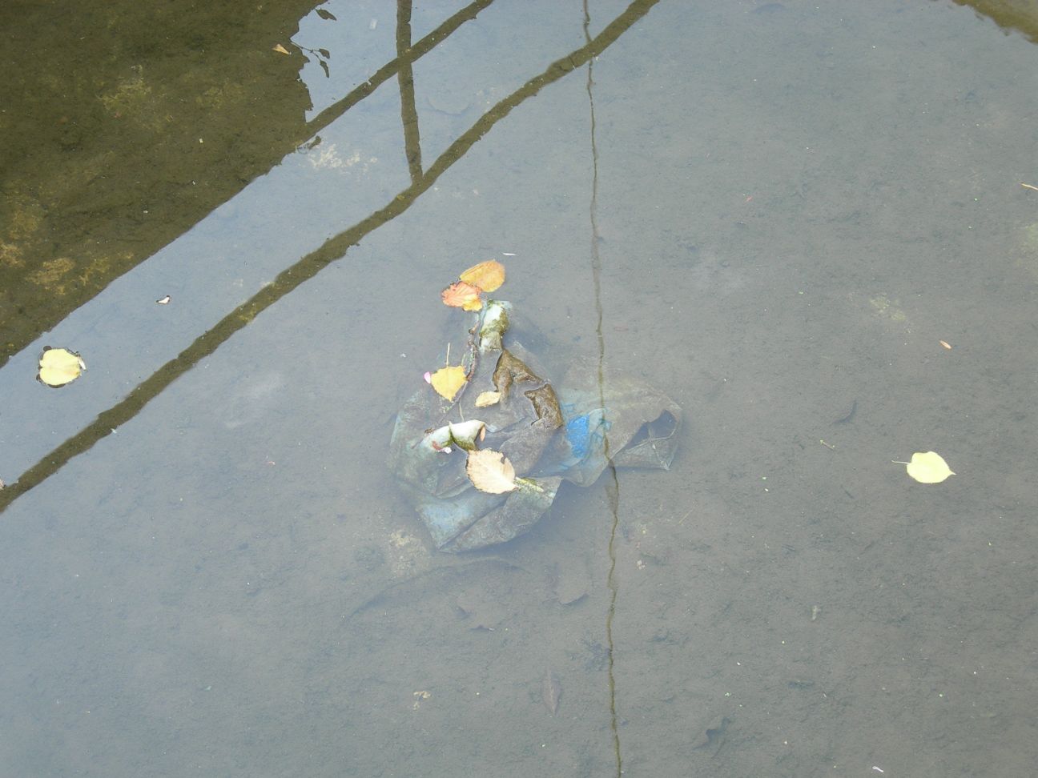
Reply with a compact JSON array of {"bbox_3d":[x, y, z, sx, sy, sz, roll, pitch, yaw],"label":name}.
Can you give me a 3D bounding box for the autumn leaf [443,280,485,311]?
[{"bbox_3d":[-0.079,-0.135,3.121,0.068,0.010,0.052,21,52,20],"label":"autumn leaf"}]

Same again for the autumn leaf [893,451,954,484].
[{"bbox_3d":[0.542,0.103,2.883,0.086,0.006,0.058,14,50,14],"label":"autumn leaf"}]

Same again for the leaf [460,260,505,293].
[{"bbox_3d":[-0.047,-0.167,3.150,0.058,0.006,0.064,29,55,25],"label":"leaf"}]

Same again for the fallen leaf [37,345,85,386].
[{"bbox_3d":[-0.645,-0.032,3.052,0.069,0.008,0.077,3,48,5],"label":"fallen leaf"}]

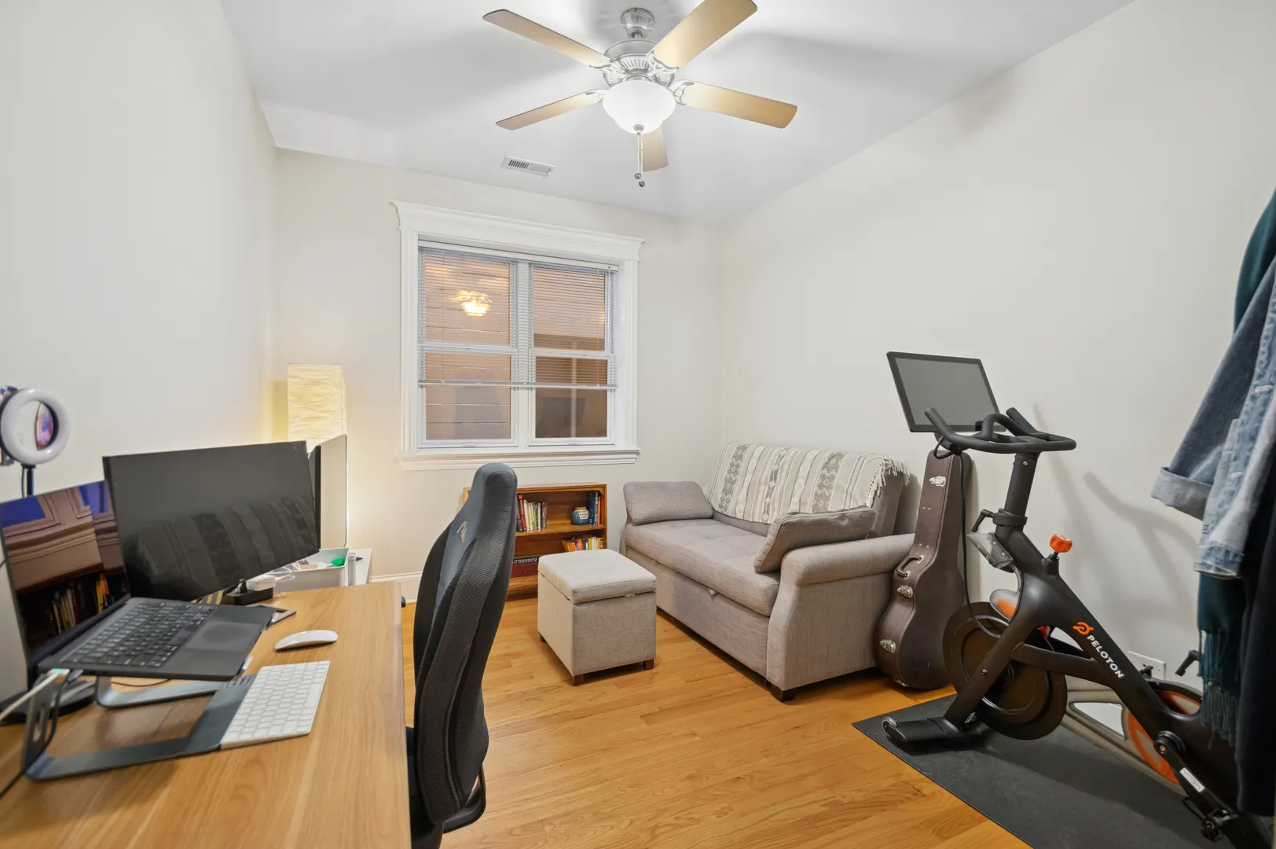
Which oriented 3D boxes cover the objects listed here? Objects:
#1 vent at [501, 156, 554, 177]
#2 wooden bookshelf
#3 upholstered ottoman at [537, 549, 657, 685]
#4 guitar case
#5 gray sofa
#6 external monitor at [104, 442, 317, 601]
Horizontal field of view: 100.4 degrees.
[{"bbox_3d":[-0.673,-1.597,3.299,0.308,0.020,0.154,0,2,-26],"label":"vent"},{"bbox_3d":[-0.684,0.779,3.620,0.929,0.738,0.206,0,2,-22],"label":"wooden bookshelf"},{"bbox_3d":[-0.225,0.949,2.719,0.416,0.449,0.562,0,2,-26],"label":"upholstered ottoman"},{"bbox_3d":[1.367,0.663,2.474,0.421,1.075,0.136,13,-3,-22],"label":"guitar case"},{"bbox_3d":[0.665,0.671,3.245,0.949,0.989,1.737,0,2,-26],"label":"gray sofa"},{"bbox_3d":[-1.090,0.245,1.407,0.060,0.364,0.592,-7,1,4],"label":"external monitor"}]

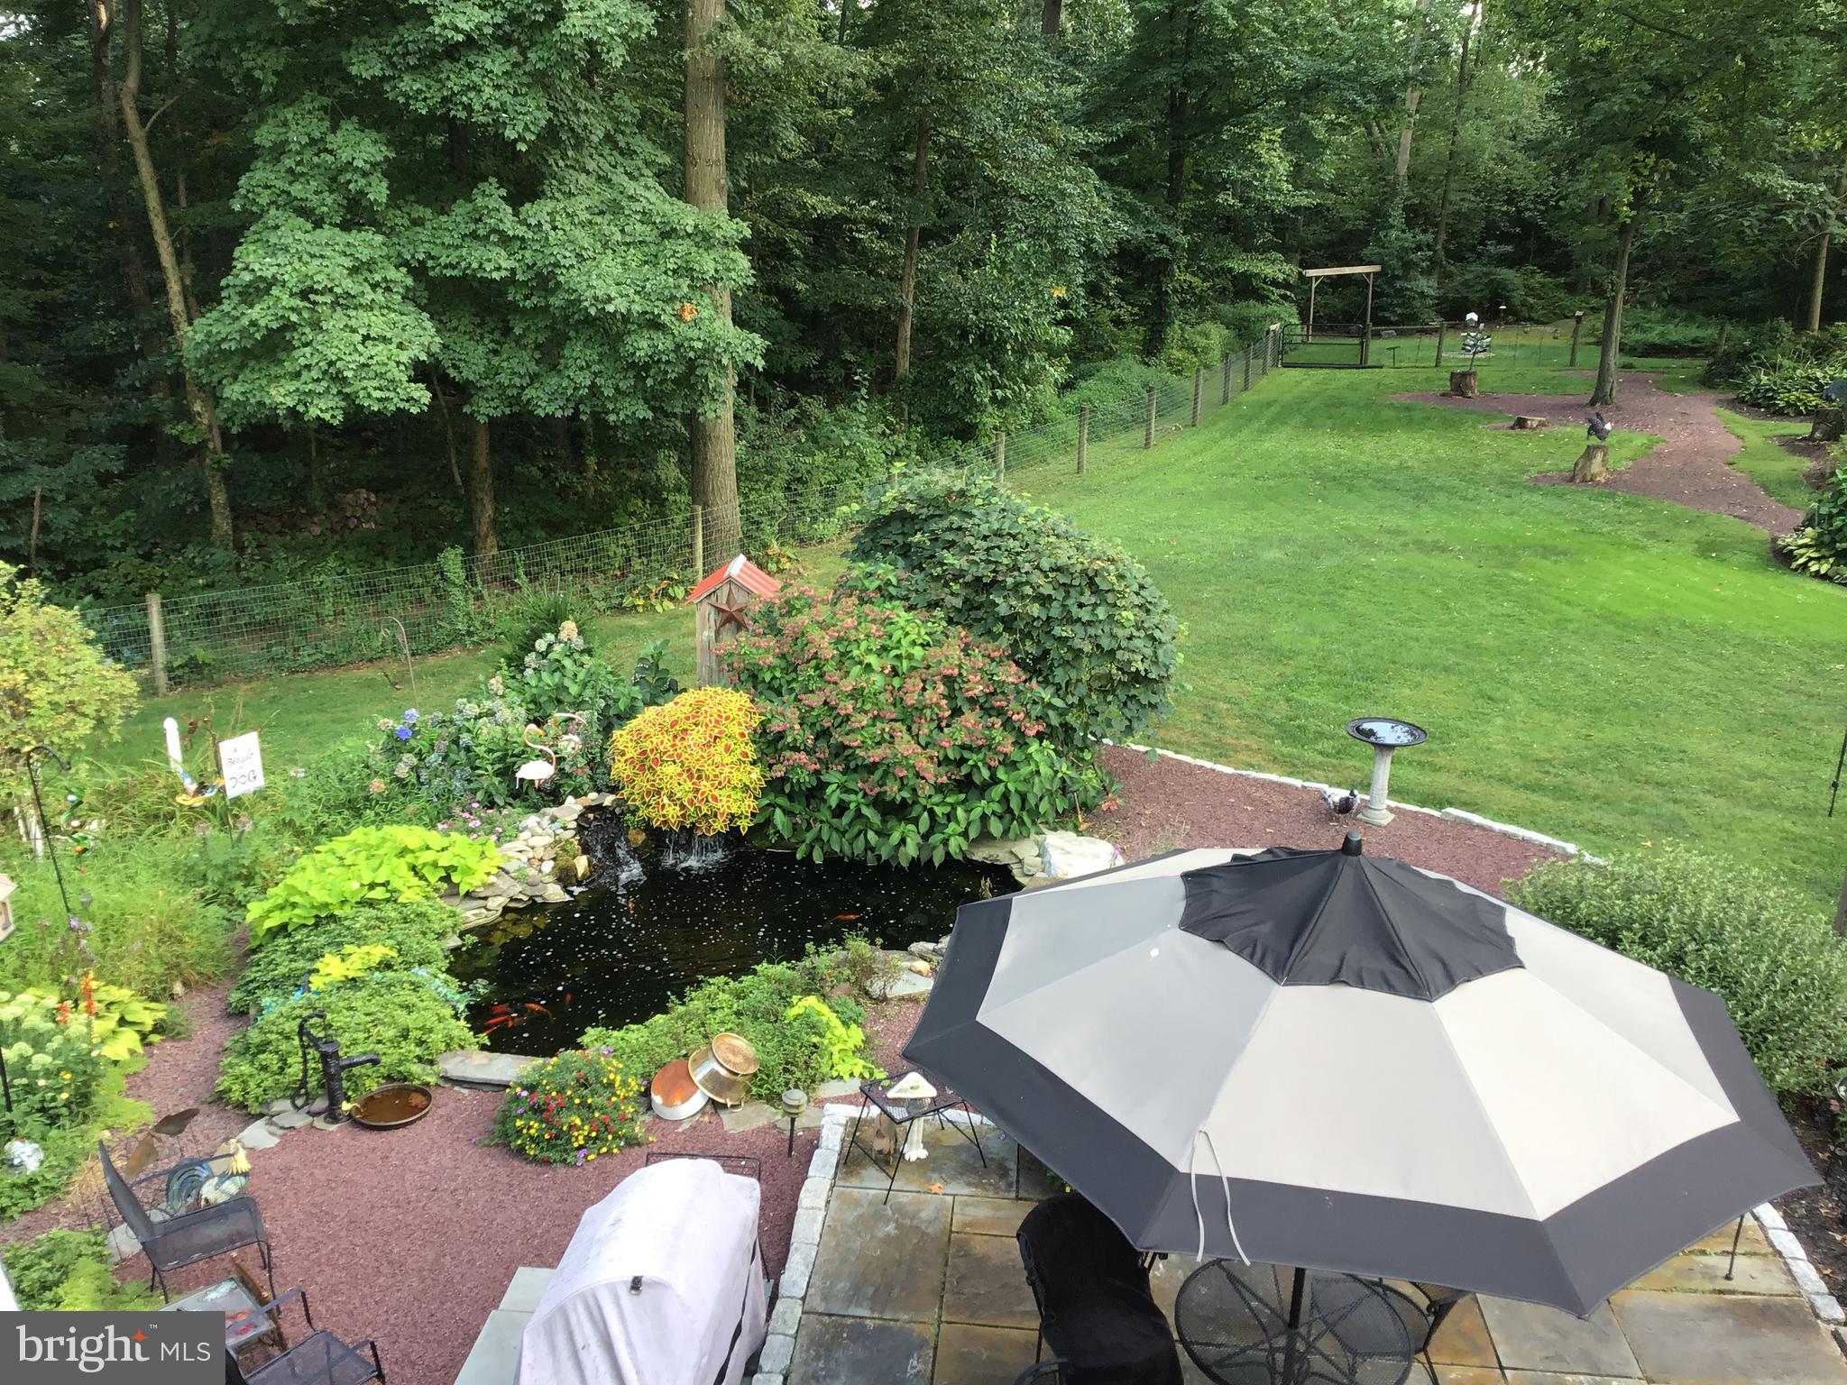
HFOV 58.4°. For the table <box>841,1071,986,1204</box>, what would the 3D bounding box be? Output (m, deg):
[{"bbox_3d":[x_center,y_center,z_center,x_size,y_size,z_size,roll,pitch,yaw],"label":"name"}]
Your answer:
[{"bbox_3d":[-0.040,2.234,8.440,0.600,0.430,0.420,-11,22,-29],"label":"table"}]

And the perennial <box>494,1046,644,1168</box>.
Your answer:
[{"bbox_3d":[-1.874,2.107,8.787,0.800,0.430,0.740,-3,19,-13],"label":"perennial"}]

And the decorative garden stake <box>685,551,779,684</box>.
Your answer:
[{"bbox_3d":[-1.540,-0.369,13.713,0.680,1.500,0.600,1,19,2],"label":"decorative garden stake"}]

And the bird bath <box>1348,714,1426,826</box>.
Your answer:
[{"bbox_3d":[3.529,0.636,12.670,0.620,0.745,0.620,7,19,16],"label":"bird bath"}]

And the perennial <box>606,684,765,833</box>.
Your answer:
[{"bbox_3d":[-1.824,0.527,12.709,1.150,0.950,0.950,-1,19,-8],"label":"perennial"}]

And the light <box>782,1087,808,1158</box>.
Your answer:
[{"bbox_3d":[-0.671,2.215,8.549,0.135,0.400,0.135,0,19,-4],"label":"light"}]

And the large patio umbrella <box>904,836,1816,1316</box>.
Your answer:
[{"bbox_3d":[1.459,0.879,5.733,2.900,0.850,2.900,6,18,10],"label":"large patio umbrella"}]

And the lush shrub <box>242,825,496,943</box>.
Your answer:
[{"bbox_3d":[-3.620,1.293,11.004,1.620,0.460,0.920,-6,20,-17],"label":"lush shrub"}]

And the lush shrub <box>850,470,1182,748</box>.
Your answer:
[{"bbox_3d":[0.820,-0.826,14.930,2.850,2.040,2.450,0,19,0],"label":"lush shrub"}]

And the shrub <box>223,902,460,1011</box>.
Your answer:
[{"bbox_3d":[-3.561,1.637,10.117,1.400,0.500,1.000,-5,20,-20],"label":"shrub"}]

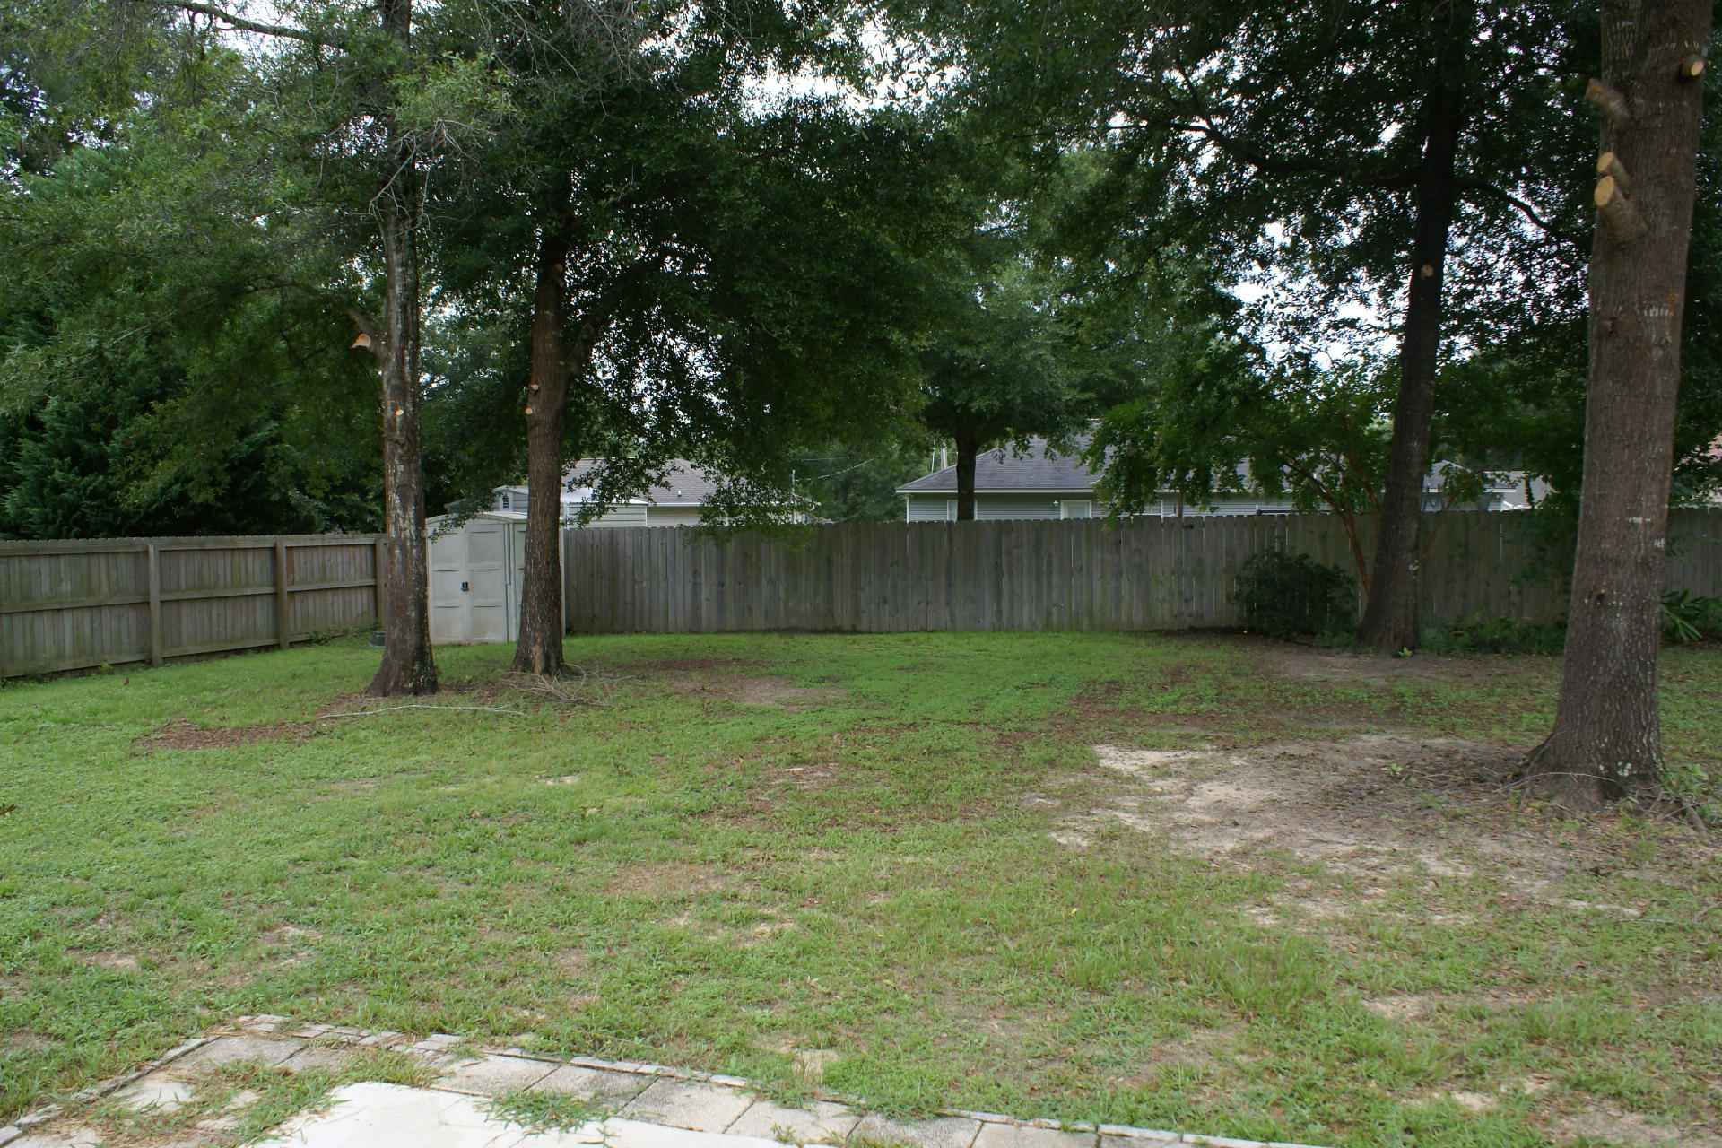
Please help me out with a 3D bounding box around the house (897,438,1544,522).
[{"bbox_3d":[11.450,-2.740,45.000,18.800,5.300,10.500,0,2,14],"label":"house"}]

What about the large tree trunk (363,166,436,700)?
[{"bbox_3d":[-4.668,-1.392,13.003,0.740,5.150,0.720,-1,2,-20],"label":"large tree trunk"}]

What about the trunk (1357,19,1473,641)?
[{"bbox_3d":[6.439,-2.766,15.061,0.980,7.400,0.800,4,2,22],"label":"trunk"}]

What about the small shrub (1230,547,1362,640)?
[{"bbox_3d":[5.872,0.273,17.450,1.650,1.200,1.250,0,2,14],"label":"small shrub"}]

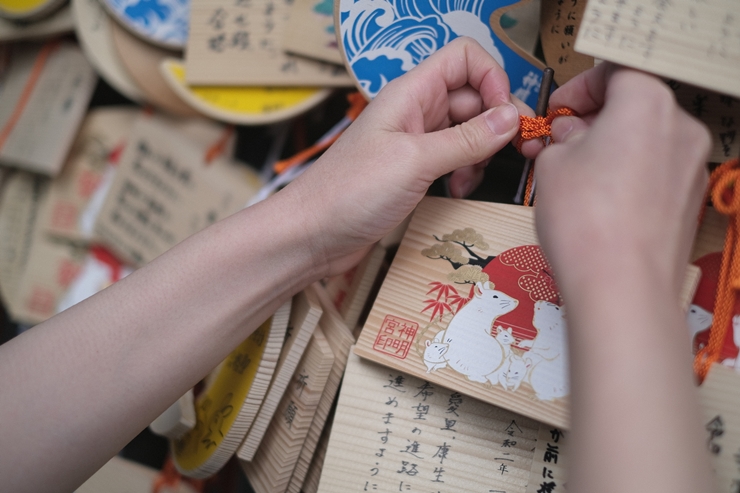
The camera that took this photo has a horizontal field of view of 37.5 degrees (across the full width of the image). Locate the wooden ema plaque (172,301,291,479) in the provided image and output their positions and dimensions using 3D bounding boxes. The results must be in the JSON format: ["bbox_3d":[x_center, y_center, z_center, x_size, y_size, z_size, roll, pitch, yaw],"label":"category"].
[{"bbox_3d":[-0.074,0.061,0.567,0.007,0.120,0.115,25,8,-22],"label":"wooden ema plaque"}]

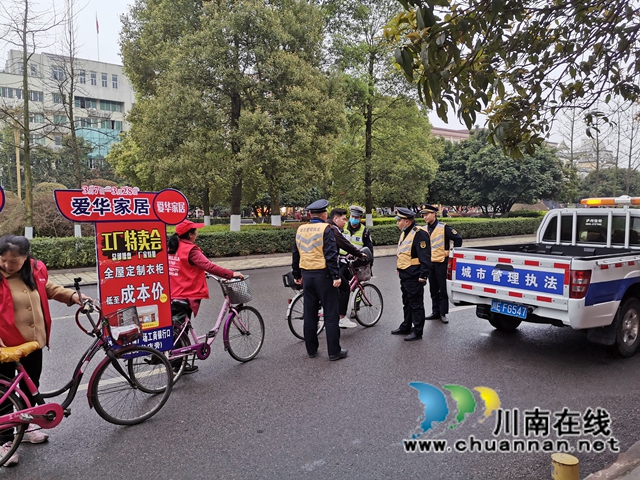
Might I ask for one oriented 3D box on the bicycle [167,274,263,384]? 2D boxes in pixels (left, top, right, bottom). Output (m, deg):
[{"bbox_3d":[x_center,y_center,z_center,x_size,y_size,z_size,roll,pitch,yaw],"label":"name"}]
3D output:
[{"bbox_3d":[-1.163,0.856,4.804,0.580,1.050,1.700,3,6,41],"label":"bicycle"}]

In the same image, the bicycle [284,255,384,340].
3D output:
[{"bbox_3d":[0.219,0.726,6.382,1.720,1.050,0.580,-3,5,-35],"label":"bicycle"}]

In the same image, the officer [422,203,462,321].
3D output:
[{"bbox_3d":[1.752,0.338,7.001,0.600,1.710,0.420,4,6,42],"label":"officer"}]

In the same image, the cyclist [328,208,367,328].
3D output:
[{"bbox_3d":[0.265,0.438,6.403,0.750,1.620,0.520,-3,5,-35],"label":"cyclist"}]

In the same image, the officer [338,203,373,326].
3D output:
[{"bbox_3d":[0.565,0.336,7.185,0.580,1.700,0.400,1,5,18],"label":"officer"}]

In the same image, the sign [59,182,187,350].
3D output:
[{"bbox_3d":[-1.725,0.268,4.220,1.130,1.500,0.060,-3,5,-35],"label":"sign"}]

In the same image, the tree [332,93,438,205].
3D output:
[{"bbox_3d":[3.358,-4.065,25.708,5.900,7.600,5.900,0,4,0],"label":"tree"}]

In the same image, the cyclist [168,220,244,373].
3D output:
[{"bbox_3d":[-1.225,0.578,4.959,0.500,1.580,0.800,4,6,44],"label":"cyclist"}]

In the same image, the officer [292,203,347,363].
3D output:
[{"bbox_3d":[0.100,0.428,5.449,0.600,1.790,0.400,2,5,28],"label":"officer"}]

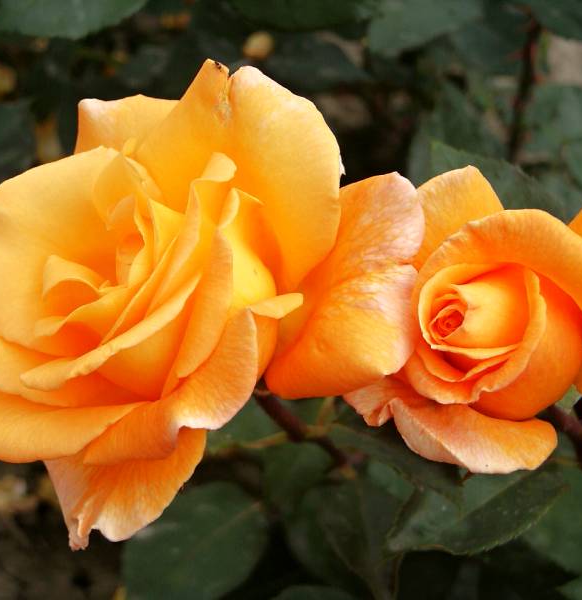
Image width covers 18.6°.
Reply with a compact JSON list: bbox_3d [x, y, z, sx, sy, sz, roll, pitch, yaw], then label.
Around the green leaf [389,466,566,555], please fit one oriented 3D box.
[{"bbox_3d":[0.057,0.065,0.545,0.056,0.014,0.027,-23,43,-17],"label":"green leaf"}]

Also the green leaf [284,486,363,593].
[{"bbox_3d":[0.010,0.077,0.575,0.022,0.013,0.036,-18,52,-7],"label":"green leaf"}]

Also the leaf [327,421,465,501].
[{"bbox_3d":[0.032,0.050,0.550,0.042,0.013,0.024,23,43,17],"label":"leaf"}]

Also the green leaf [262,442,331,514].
[{"bbox_3d":[0.002,0.057,0.565,0.022,0.012,0.027,-9,46,-9],"label":"green leaf"}]

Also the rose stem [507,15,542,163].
[{"bbox_3d":[0.087,-0.078,0.660,0.011,0.059,0.011,7,24,-2],"label":"rose stem"}]

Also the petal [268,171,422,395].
[{"bbox_3d":[0.015,-0.004,0.490,0.042,0.061,0.025,12,6,0],"label":"petal"}]

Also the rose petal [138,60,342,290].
[{"bbox_3d":[-0.014,-0.035,0.495,0.056,0.063,0.027,3,3,5],"label":"rose petal"}]

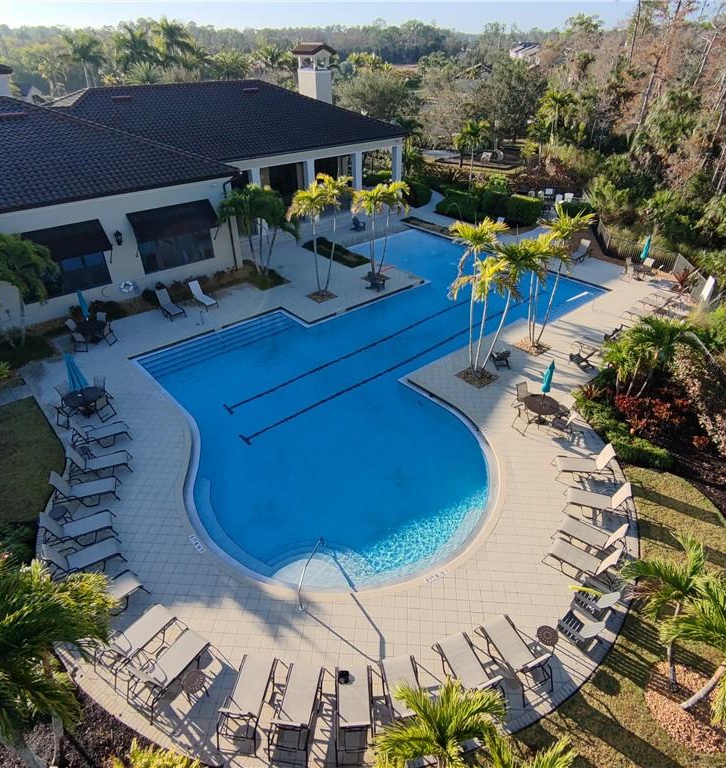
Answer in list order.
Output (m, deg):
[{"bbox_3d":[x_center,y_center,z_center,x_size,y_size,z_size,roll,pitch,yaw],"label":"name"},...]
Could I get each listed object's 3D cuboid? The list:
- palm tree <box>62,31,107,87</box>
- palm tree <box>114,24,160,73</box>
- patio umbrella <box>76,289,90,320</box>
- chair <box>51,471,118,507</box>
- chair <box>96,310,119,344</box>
[{"bbox_3d":[-28.568,-30.640,53.778,4.800,12.000,4.800,-15,37,-20],"label":"palm tree"},{"bbox_3d":[-24.800,-33.608,57.243,5.040,11.910,5.040,1,34,0],"label":"palm tree"},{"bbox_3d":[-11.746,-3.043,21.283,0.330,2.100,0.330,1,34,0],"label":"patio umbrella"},{"bbox_3d":[-7.788,2.875,13.983,1.820,0.880,0.670,-9,36,-14],"label":"chair"},{"bbox_3d":[-11.809,-2.318,23.048,0.700,0.920,0.620,9,35,13],"label":"chair"}]

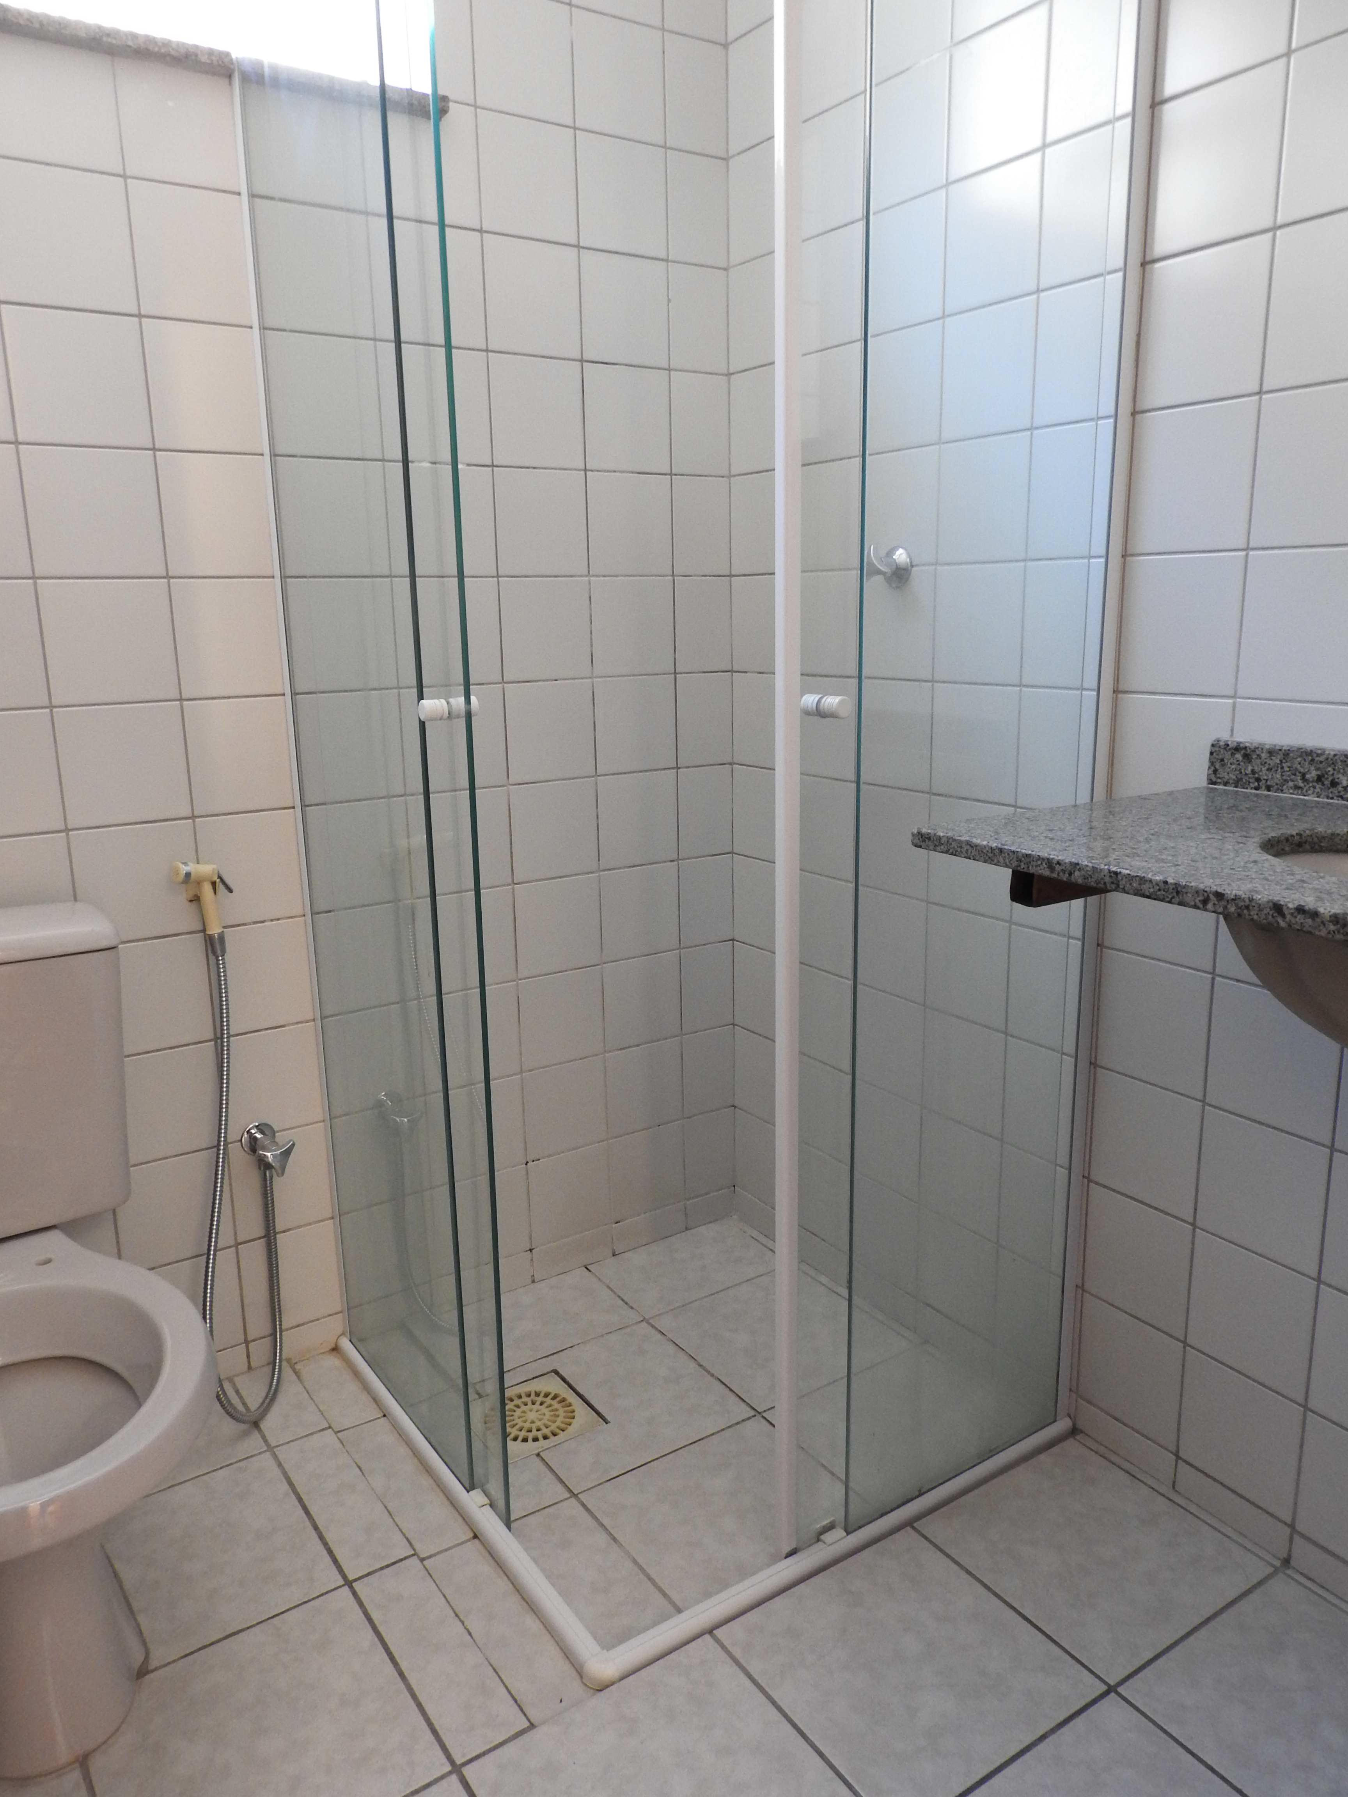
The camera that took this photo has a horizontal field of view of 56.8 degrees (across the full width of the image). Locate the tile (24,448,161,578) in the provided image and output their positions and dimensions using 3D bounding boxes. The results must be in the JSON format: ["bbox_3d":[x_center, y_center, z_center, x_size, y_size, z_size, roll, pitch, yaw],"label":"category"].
[{"bbox_3d":[-0.712,-0.474,1.533,0.151,0.152,0.010,-9,15,-32],"label":"tile"}]

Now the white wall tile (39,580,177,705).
[{"bbox_3d":[-0.721,-0.328,1.595,0.153,0.154,0.010,-9,15,-32],"label":"white wall tile"}]

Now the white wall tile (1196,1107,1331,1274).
[{"bbox_3d":[0.675,0.334,1.430,0.010,0.156,0.154,-9,15,-32],"label":"white wall tile"}]

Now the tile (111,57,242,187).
[{"bbox_3d":[-0.594,-0.936,1.516,0.152,0.127,0.010,-9,15,-32],"label":"tile"}]

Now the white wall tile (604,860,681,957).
[{"bbox_3d":[-0.057,0.023,2.087,0.152,0.152,0.010,-9,15,-32],"label":"white wall tile"}]

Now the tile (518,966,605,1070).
[{"bbox_3d":[-0.185,0.198,2.063,0.152,0.154,0.009,-9,15,-32],"label":"tile"}]

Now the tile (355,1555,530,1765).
[{"bbox_3d":[-0.257,0.820,1.370,0.084,0.010,0.290,-10,16,-32],"label":"tile"}]

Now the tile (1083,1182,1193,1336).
[{"bbox_3d":[0.590,0.457,1.581,0.010,0.154,0.152,-10,16,-32],"label":"tile"}]

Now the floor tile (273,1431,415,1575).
[{"bbox_3d":[-0.429,0.770,1.603,0.081,0.010,0.290,-10,16,-32],"label":"floor tile"}]

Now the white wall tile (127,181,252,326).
[{"bbox_3d":[-0.604,-0.816,1.582,0.154,0.156,0.010,-9,15,-32],"label":"white wall tile"}]

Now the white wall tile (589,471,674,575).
[{"bbox_3d":[-0.069,-0.588,1.968,0.153,0.154,0.010,-9,15,-32],"label":"white wall tile"}]

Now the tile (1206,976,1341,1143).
[{"bbox_3d":[0.668,0.178,1.385,0.010,0.154,0.152,-10,16,-32],"label":"tile"}]

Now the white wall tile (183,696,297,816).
[{"bbox_3d":[-0.592,-0.198,1.725,0.154,0.156,0.010,-9,15,-32],"label":"white wall tile"}]

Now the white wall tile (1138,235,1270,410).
[{"bbox_3d":[0.567,-0.614,1.333,0.009,0.154,0.151,-9,15,-32],"label":"white wall tile"}]

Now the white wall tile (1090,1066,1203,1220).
[{"bbox_3d":[0.577,0.299,1.526,0.010,0.152,0.149,-9,15,-32],"label":"white wall tile"}]

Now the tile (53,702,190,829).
[{"bbox_3d":[-0.718,-0.175,1.630,0.153,0.154,0.009,-9,15,-32],"label":"tile"}]

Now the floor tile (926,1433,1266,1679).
[{"bbox_3d":[0.502,0.782,1.502,0.302,0.010,0.295,-9,15,-32],"label":"floor tile"}]

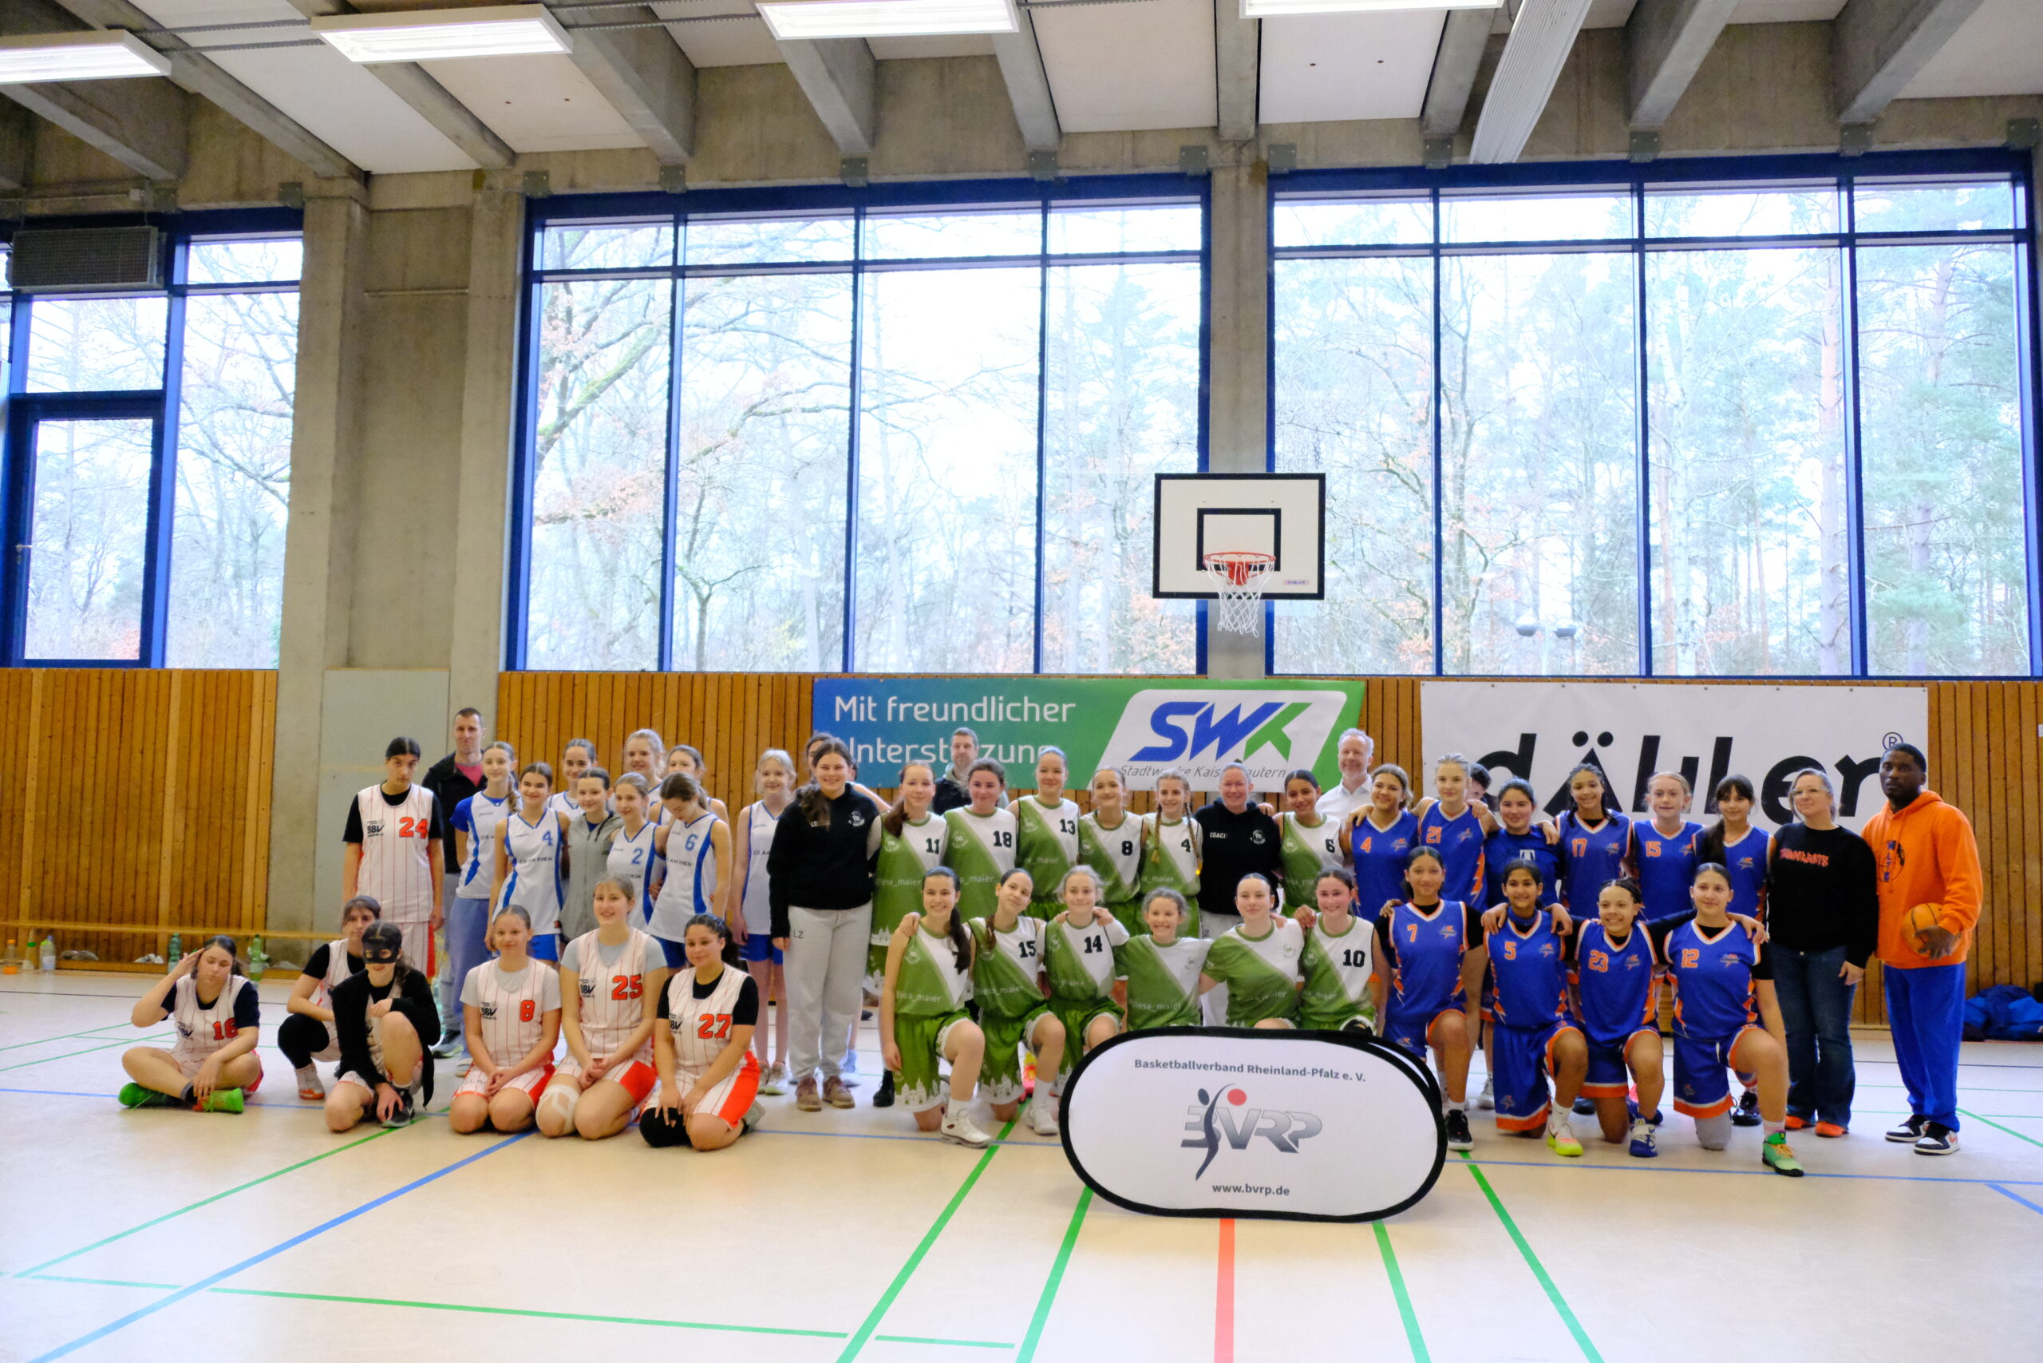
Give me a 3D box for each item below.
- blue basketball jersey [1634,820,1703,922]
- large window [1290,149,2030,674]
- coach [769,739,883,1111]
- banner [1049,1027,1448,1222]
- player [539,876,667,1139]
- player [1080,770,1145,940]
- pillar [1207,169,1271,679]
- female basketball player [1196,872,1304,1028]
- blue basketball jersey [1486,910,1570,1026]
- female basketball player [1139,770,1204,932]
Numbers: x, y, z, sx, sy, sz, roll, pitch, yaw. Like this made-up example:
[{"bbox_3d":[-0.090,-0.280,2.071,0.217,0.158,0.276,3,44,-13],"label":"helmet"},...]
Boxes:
[{"bbox_3d":[3.051,0.982,7.500,0.380,0.660,0.250,0,-4,13],"label":"blue basketball jersey"},{"bbox_3d":[4.429,-1.863,11.228,5.320,3.710,0.200,0,-4,8],"label":"large window"},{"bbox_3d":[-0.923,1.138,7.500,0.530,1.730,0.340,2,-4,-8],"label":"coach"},{"bbox_3d":[0.846,1.586,5.790,1.350,0.650,0.460,1,-4,6],"label":"banner"},{"bbox_3d":[-1.832,1.425,7.097,0.520,1.080,0.720,1,-4,2],"label":"player"},{"bbox_3d":[0.436,1.239,7.817,0.420,1.637,0.280,0,-5,5],"label":"player"},{"bbox_3d":[1.578,-0.726,11.660,0.410,6.150,0.400,0,-4,8],"label":"pillar"},{"bbox_3d":[1.027,1.442,7.119,0.560,1.150,0.750,0,-4,8],"label":"female basketball player"},{"bbox_3d":[2.267,1.286,7.120,0.380,0.530,0.250,0,-5,16],"label":"blue basketball jersey"},{"bbox_3d":[0.733,1.242,7.800,0.430,1.620,0.290,1,-4,6],"label":"female basketball player"}]

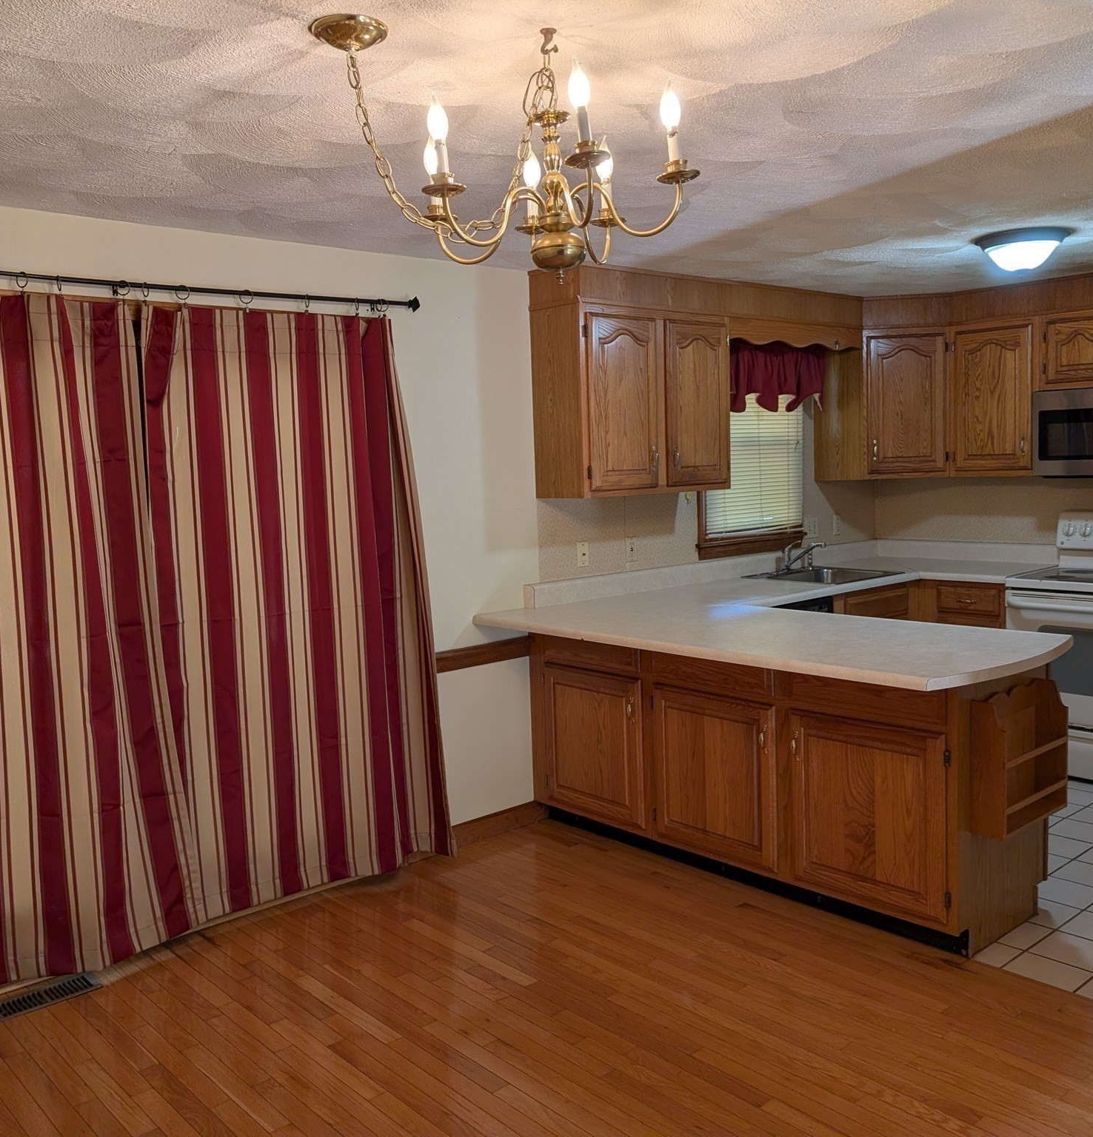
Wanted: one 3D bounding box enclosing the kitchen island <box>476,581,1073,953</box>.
[{"bbox_3d":[0.761,0.667,3.920,0.920,0.916,2.020,-7,8,-41],"label":"kitchen island"}]

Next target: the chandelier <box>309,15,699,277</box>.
[{"bbox_3d":[-0.041,-0.763,1.939,0.645,0.458,0.550,-7,8,-41],"label":"chandelier"}]

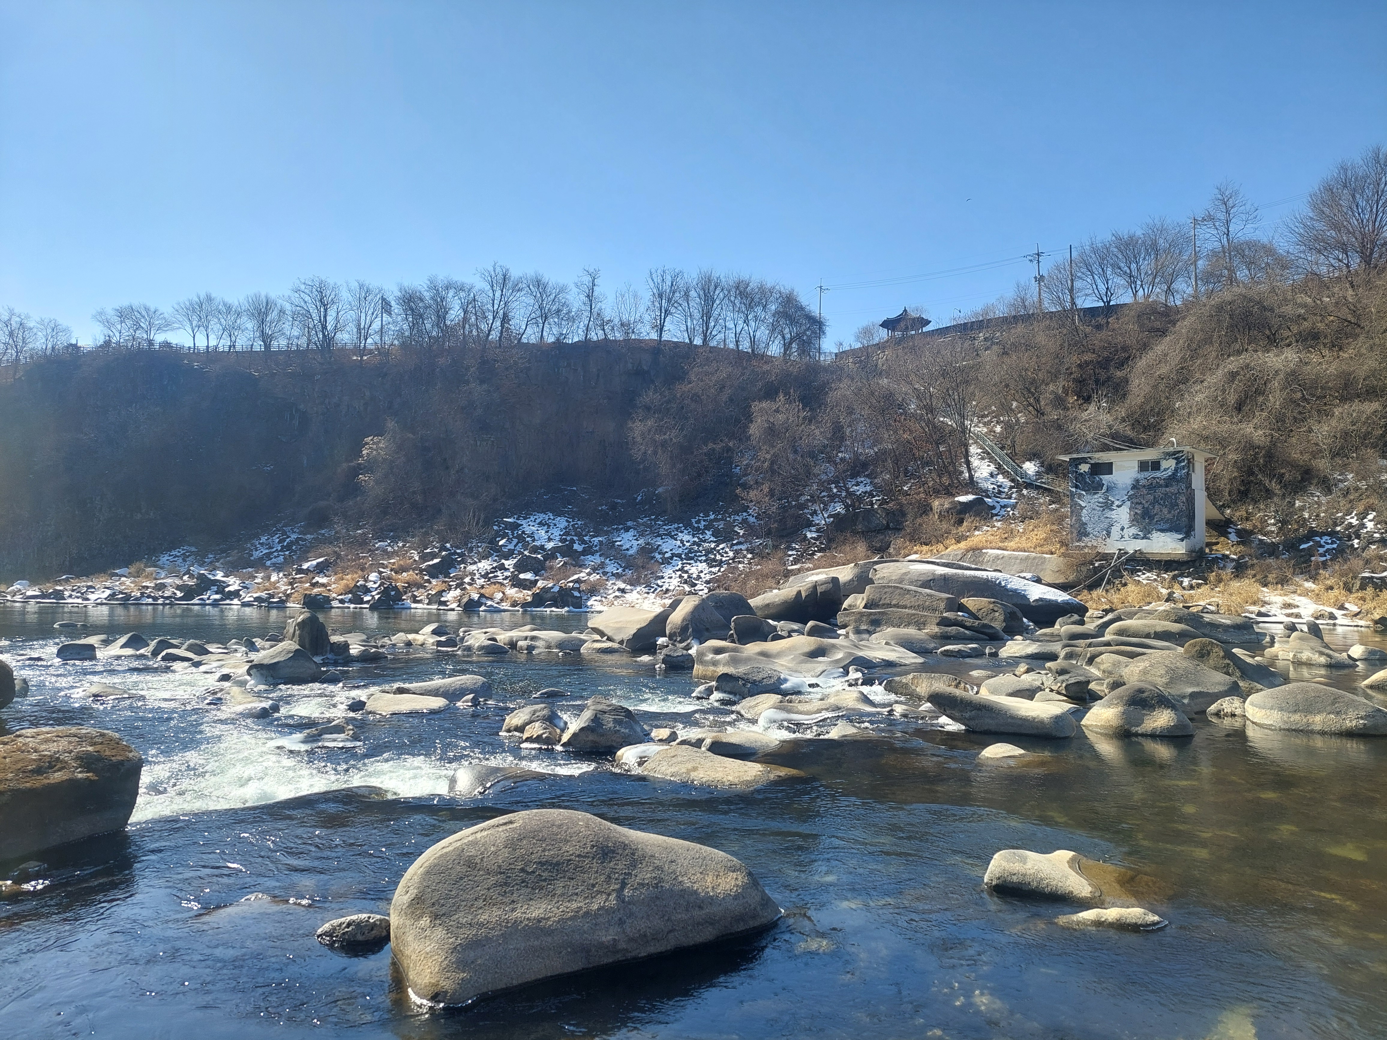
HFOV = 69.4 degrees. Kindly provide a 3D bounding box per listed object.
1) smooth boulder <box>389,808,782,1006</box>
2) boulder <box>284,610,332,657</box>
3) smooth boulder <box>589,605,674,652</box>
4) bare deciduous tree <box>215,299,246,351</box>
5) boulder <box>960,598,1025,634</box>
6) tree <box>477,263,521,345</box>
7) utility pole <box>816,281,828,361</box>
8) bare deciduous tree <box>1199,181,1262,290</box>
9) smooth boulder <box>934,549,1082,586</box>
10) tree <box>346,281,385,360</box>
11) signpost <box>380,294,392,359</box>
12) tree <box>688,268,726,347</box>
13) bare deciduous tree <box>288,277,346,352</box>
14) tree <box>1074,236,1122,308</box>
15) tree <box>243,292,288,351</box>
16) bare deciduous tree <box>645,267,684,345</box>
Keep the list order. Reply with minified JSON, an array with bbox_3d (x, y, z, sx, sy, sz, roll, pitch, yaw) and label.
[{"bbox_3d":[-0.710,2.309,6.400,2.350,1.000,1.300,3,-4,-36],"label":"smooth boulder"},{"bbox_3d":[-11.345,3.351,29.500,1.400,1.400,1.200,0,-2,0],"label":"boulder"},{"bbox_3d":[-1.573,2.848,26.200,2.200,1.250,1.700,1,-3,-10],"label":"smooth boulder"},{"bbox_3d":[-60.120,-25.314,130.000,3.938,6.891,3.938,0,-2,0],"label":"bare deciduous tree"},{"bbox_3d":[11.836,3.782,39.500,2.550,1.450,2.000,0,-2,0],"label":"boulder"},{"bbox_3d":[-23.107,-25.553,119.000,5.149,9.784,5.149,0,-2,0],"label":"tree"},{"bbox_3d":[18.280,-28.188,142.000,1.900,11.400,0.600,0,-3,10],"label":"utility pole"},{"bbox_3d":[48.193,-25.557,90.000,5.744,9.931,5.744,0,-2,0],"label":"bare deciduous tree"},{"bbox_3d":[14.877,2.363,48.000,7.000,2.000,3.600,0,-3,14],"label":"smooth boulder"},{"bbox_3d":[-39.596,-24.085,121.000,4.712,9.555,4.712,0,-2,0],"label":"tree"},{"bbox_3d":[-37.942,-23.848,123.500,0.400,7.800,3.200,0,-2,0],"label":"signpost"},{"bbox_3d":[1.778,-29.048,137.000,5.300,10.900,5.200,1,-3,0],"label":"tree"},{"bbox_3d":[-47.058,-25.625,125.000,7.167,9.466,7.167,0,-2,0],"label":"bare deciduous tree"},{"bbox_3d":[45.253,-27.746,112.000,5.300,8.200,5.200,1,-3,0],"label":"tree"},{"bbox_3d":[-66.316,-30.685,155.000,7.000,9.300,6.600,1,-3,0],"label":"tree"},{"bbox_3d":[-3.927,-29.270,137.000,5.400,10.800,5.200,1,-3,0],"label":"bare deciduous tree"}]

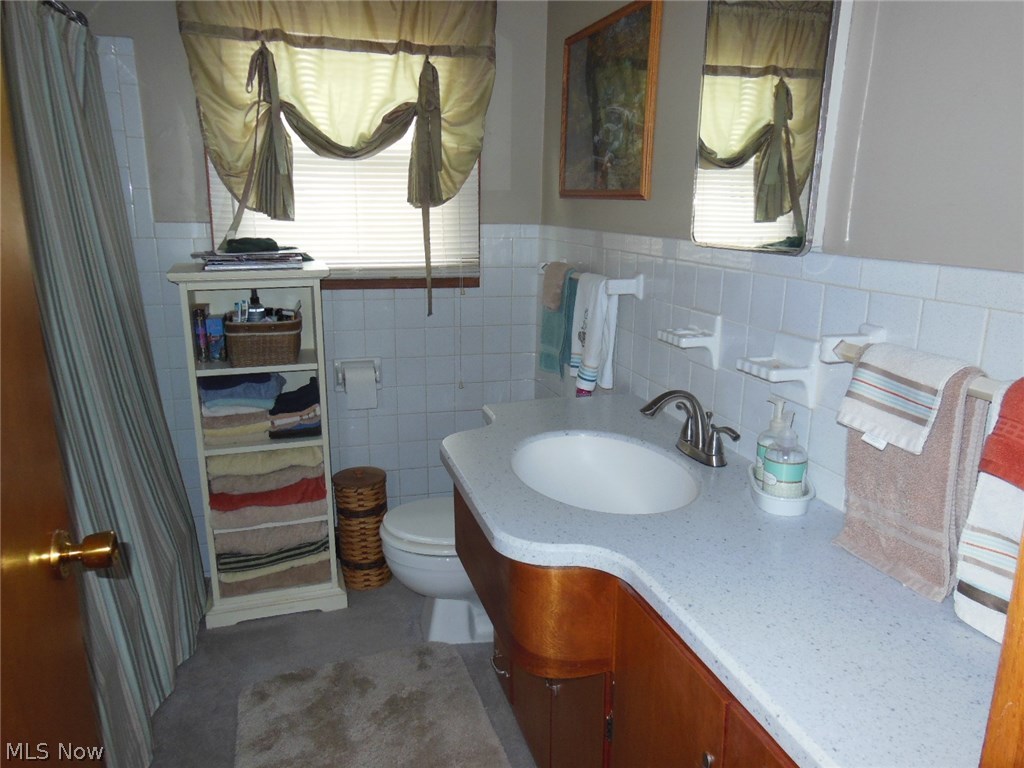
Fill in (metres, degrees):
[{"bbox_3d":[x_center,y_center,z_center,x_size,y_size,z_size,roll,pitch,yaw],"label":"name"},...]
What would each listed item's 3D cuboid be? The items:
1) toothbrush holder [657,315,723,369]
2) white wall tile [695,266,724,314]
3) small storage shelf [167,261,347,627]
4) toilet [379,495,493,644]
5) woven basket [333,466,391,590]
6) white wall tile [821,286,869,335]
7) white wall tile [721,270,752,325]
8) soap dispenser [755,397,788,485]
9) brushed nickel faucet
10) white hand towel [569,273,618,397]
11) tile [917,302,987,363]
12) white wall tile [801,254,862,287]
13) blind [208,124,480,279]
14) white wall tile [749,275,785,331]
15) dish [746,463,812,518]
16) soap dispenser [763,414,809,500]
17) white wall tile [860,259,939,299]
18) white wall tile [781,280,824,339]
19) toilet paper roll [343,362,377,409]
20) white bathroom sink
[{"bbox_3d":[0.396,-0.102,1.687,0.097,0.120,0.130,-3,14,-16],"label":"toothbrush holder"},{"bbox_3d":[0.448,-0.212,1.671,0.009,0.108,0.108,-3,14,-16],"label":"white wall tile"},{"bbox_3d":[-0.829,0.186,2.506,0.457,1.159,0.347,-3,14,-16],"label":"small storage shelf"},{"bbox_3d":[-0.095,0.469,2.405,0.670,0.680,0.430,-3,14,-16],"label":"toilet"},{"bbox_3d":[-0.539,0.521,2.680,0.185,0.405,0.185,-3,14,-16],"label":"woven basket"},{"bbox_3d":[0.574,-0.111,1.276,0.010,0.108,0.108,-3,14,-16],"label":"white wall tile"},{"bbox_3d":[0.479,-0.186,1.569,0.009,0.108,0.108,-3,14,-16],"label":"white wall tile"},{"bbox_3d":[0.497,0.105,1.378,0.073,0.163,0.072,0,14,-4],"label":"soap dispenser"},{"bbox_3d":[0.346,0.085,1.542,0.178,0.146,0.200,-3,14,-16],"label":"brushed nickel faucet"},{"bbox_3d":[0.227,-0.150,2.111,0.085,0.305,0.215,-3,14,-16],"label":"white hand towel"},{"bbox_3d":[0.636,-0.060,1.072,0.010,0.108,0.108,-3,14,-16],"label":"tile"},{"bbox_3d":[0.563,-0.202,1.298,0.010,0.051,0.150,-3,14,-16],"label":"white wall tile"},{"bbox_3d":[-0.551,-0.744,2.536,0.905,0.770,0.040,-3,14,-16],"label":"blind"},{"bbox_3d":[0.509,-0.161,1.467,0.009,0.108,0.108,-3,14,-16],"label":"white wall tile"},{"bbox_3d":[0.490,0.190,1.350,0.107,0.037,0.187,4,14,12],"label":"dish"},{"bbox_3d":[0.485,0.123,1.310,0.073,0.161,0.072,-6,15,-25],"label":"soap dispenser"},{"bbox_3d":[0.600,-0.164,1.143,0.010,0.049,0.152,-3,14,-16],"label":"white wall tile"},{"bbox_3d":[0.543,-0.136,1.377,0.010,0.108,0.108,-3,14,-16],"label":"white wall tile"},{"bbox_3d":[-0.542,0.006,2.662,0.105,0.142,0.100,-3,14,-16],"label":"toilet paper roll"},{"bbox_3d":[0.183,0.236,1.512,0.365,0.150,0.495,-3,14,-16],"label":"white bathroom sink"}]

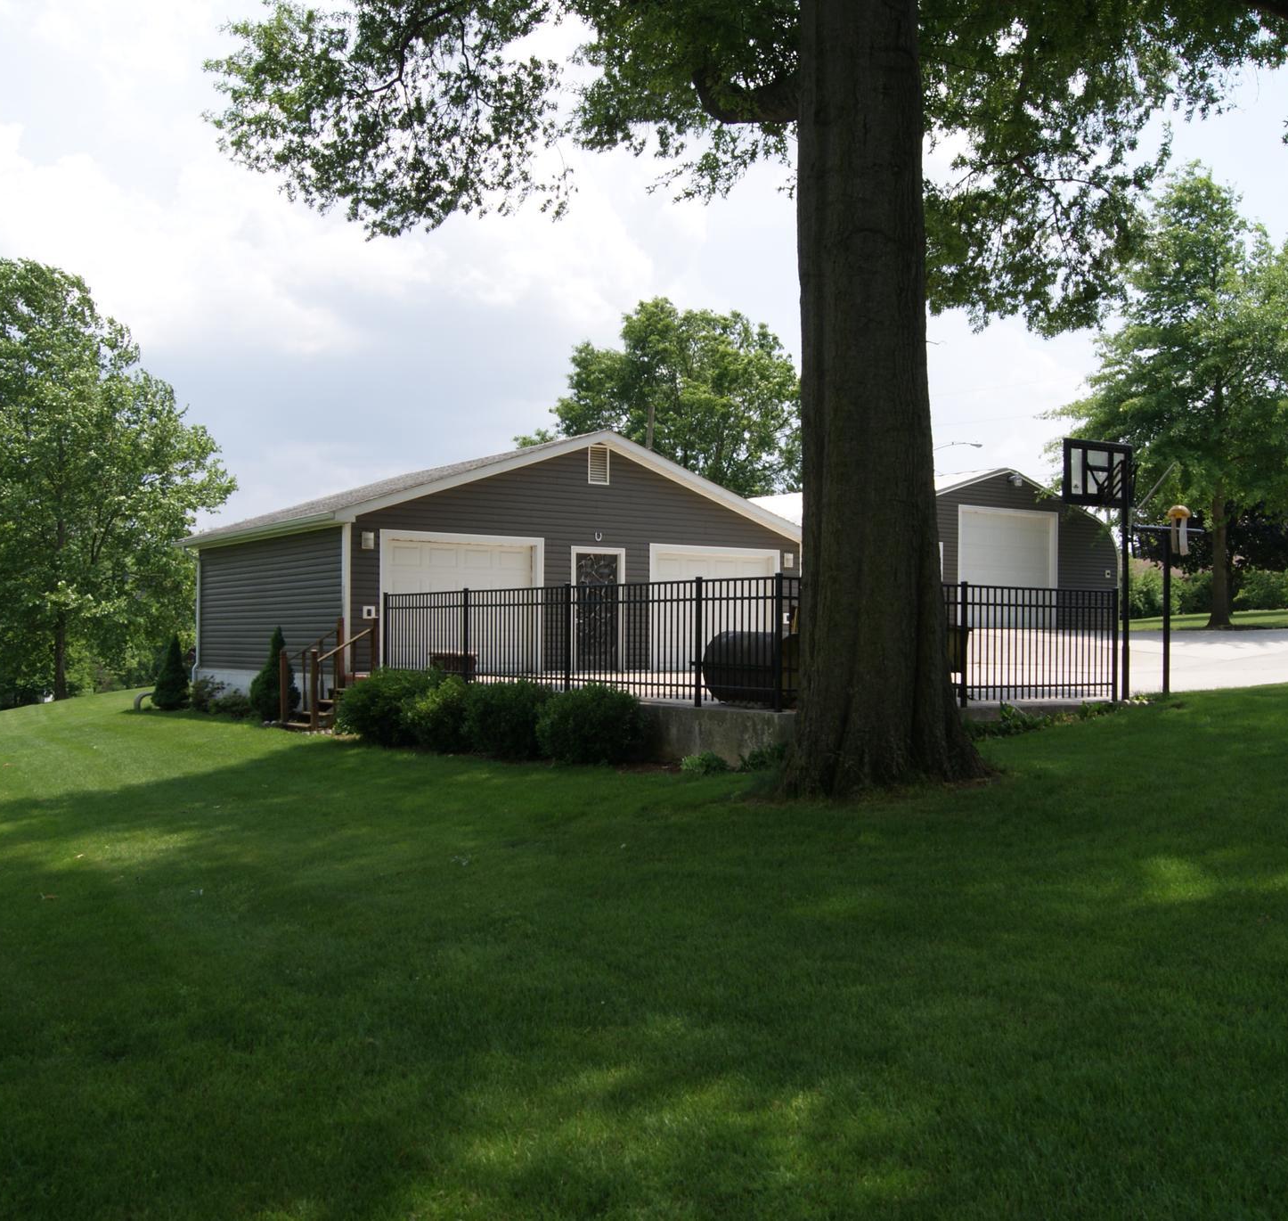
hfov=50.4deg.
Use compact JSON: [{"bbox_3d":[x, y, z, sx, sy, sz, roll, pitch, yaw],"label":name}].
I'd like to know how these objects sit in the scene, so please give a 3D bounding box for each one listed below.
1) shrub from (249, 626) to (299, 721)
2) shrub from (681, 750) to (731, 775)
[{"bbox_3d":[-5.857,0.991,21.700,0.820,1.505,0.840,1,-2,-35],"label":"shrub"},{"bbox_3d":[0.585,1.433,12.950,0.420,0.204,0.460,1,-2,-35],"label":"shrub"}]

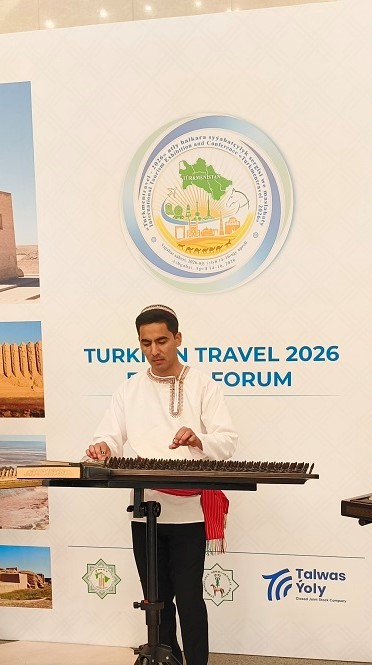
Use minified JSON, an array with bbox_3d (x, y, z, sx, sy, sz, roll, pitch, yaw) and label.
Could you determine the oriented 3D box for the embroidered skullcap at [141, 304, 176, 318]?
[{"bbox_3d":[-0.104,-0.075,2.420,0.157,0.060,0.160,1,-14,24],"label":"embroidered skullcap"}]

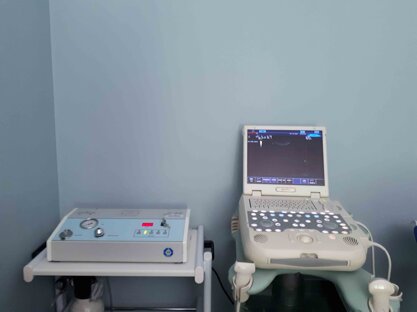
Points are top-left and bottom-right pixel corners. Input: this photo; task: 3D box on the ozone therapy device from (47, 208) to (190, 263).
[{"bbox_3d":[-0.291,0.274,1.157,0.440,0.113,0.241,0,6,1],"label":"ozone therapy device"}]

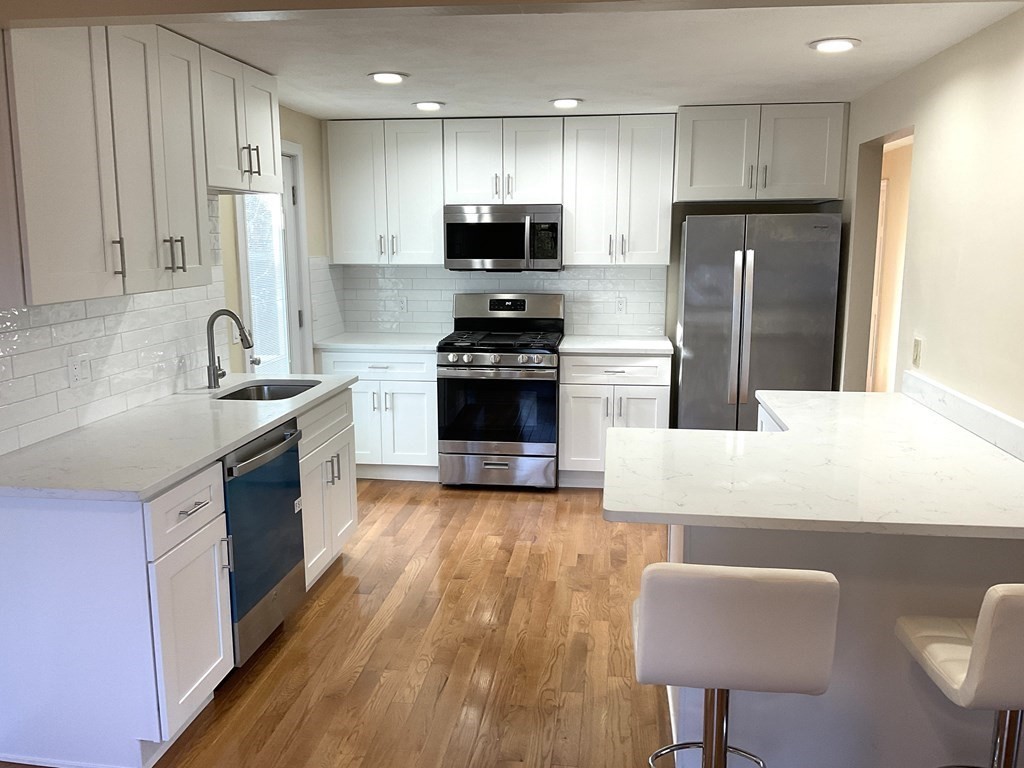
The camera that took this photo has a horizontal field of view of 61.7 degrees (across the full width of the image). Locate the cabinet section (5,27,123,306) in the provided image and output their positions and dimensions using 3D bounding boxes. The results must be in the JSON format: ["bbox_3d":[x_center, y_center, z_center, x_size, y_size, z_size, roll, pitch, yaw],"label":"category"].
[{"bbox_3d":[-1.471,-0.707,2.567,0.330,0.909,0.455,1,10,7],"label":"cabinet section"}]

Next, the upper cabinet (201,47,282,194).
[{"bbox_3d":[-1.304,-1.096,3.685,0.338,0.532,0.737,1,10,8],"label":"upper cabinet"}]

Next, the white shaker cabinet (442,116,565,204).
[{"bbox_3d":[-0.028,-1.420,5.530,0.764,0.531,0.330,1,10,8],"label":"white shaker cabinet"}]

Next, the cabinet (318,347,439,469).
[{"bbox_3d":[-0.818,0.123,5.851,0.772,0.803,0.617,1,10,6],"label":"cabinet"}]

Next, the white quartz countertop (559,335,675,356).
[{"bbox_3d":[0.677,-0.255,5.608,0.694,0.032,0.650,1,10,6],"label":"white quartz countertop"}]

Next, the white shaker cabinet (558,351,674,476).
[{"bbox_3d":[0.664,0.144,5.551,0.668,0.771,0.630,1,10,8],"label":"white shaker cabinet"}]

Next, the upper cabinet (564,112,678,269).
[{"bbox_3d":[0.683,-1.217,5.465,0.672,0.912,0.330,1,10,8],"label":"upper cabinet"}]

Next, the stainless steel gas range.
[{"bbox_3d":[-0.053,0.032,5.696,0.756,1.208,0.715,1,10,6],"label":"stainless steel gas range"}]

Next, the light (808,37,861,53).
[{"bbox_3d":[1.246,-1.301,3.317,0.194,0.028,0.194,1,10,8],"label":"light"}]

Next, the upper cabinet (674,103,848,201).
[{"bbox_3d":[1.441,-1.358,5.165,0.912,0.532,0.655,1,10,8],"label":"upper cabinet"}]

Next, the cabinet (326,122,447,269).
[{"bbox_3d":[-0.779,-1.250,5.667,0.752,0.912,0.330,1,10,8],"label":"cabinet"}]

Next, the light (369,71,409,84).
[{"bbox_3d":[-0.573,-1.425,4.000,0.190,0.022,0.190,1,10,6],"label":"light"}]

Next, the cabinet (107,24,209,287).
[{"bbox_3d":[-1.400,-0.800,3.091,0.330,0.909,0.620,1,10,7],"label":"cabinet"}]

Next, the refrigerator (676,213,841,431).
[{"bbox_3d":[1.438,-0.164,5.241,0.831,1.692,0.815,1,10,8],"label":"refrigerator"}]

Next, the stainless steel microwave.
[{"bbox_3d":[-0.036,-0.965,5.678,0.756,0.415,0.410,1,10,6],"label":"stainless steel microwave"}]

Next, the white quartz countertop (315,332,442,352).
[{"bbox_3d":[-0.830,-0.286,5.768,0.796,0.032,0.650,1,10,6],"label":"white quartz countertop"}]

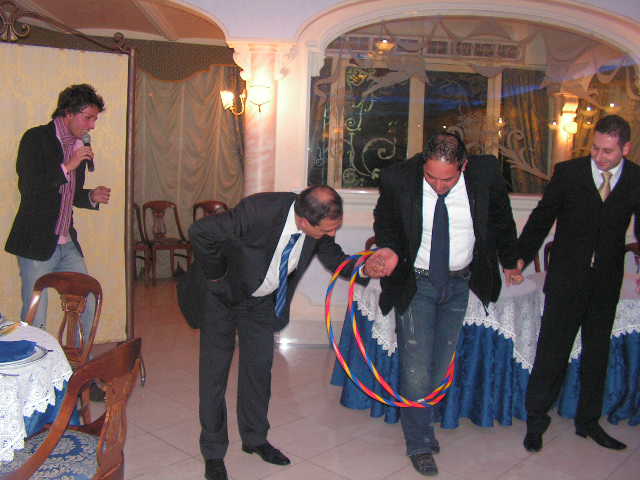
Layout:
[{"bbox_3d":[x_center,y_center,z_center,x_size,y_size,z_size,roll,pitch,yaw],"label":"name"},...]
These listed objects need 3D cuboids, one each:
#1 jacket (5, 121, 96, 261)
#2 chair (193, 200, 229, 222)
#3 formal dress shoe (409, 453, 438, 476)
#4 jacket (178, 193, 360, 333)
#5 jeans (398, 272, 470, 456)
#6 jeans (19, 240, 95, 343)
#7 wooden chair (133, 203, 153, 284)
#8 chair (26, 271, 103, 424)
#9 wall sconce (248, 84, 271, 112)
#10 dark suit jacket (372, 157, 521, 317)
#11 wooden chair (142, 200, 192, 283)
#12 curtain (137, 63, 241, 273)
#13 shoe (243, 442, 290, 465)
[{"bbox_3d":[-1.567,-0.288,3.870,0.440,0.790,0.490,6,7,32],"label":"jacket"},{"bbox_3d":[-1.335,0.033,8.346,0.500,0.960,0.550,-2,7,-33],"label":"chair"},{"bbox_3d":[0.511,1.068,3.355,0.108,0.110,0.285,1,6,-11],"label":"formal dress shoe"},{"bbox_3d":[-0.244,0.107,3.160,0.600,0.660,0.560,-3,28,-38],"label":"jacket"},{"bbox_3d":[0.566,0.624,3.464,0.370,0.950,0.380,1,9,0],"label":"jeans"},{"bbox_3d":[-1.498,0.534,3.890,0.460,0.970,0.350,-6,11,-39],"label":"jeans"},{"bbox_3d":[-2.181,0.036,7.426,0.450,0.890,0.530,-3,10,-26],"label":"wooden chair"},{"bbox_3d":[-1.409,0.649,3.513,0.450,0.890,0.530,1,9,2],"label":"chair"},{"bbox_3d":[-0.480,-1.123,5.280,0.170,0.240,0.200,2,6,2],"label":"wall sconce"},{"bbox_3d":[0.590,-0.020,3.274,0.680,0.790,0.400,2,9,6],"label":"dark suit jacket"},{"bbox_3d":[-1.736,0.034,7.476,0.450,0.890,0.530,-3,10,-26],"label":"wooden chair"},{"bbox_3d":[-1.629,-0.792,7.693,1.420,2.460,0.150,0,9,-4],"label":"curtain"},{"bbox_3d":[-0.268,1.037,3.366,0.285,0.110,0.105,5,7,27],"label":"shoe"}]

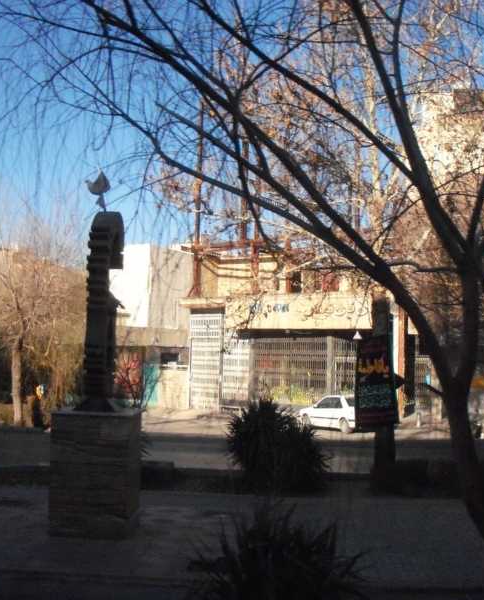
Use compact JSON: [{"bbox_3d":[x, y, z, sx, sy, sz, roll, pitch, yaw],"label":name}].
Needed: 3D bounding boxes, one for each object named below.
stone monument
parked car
[{"bbox_3d":[-2.162,0.793,12.419,1.208,5.402,0.950,0,-5,4],"label":"stone monument"},{"bbox_3d":[3.980,4.520,32.400,1.610,1.450,3.950,4,-6,-33],"label":"parked car"}]

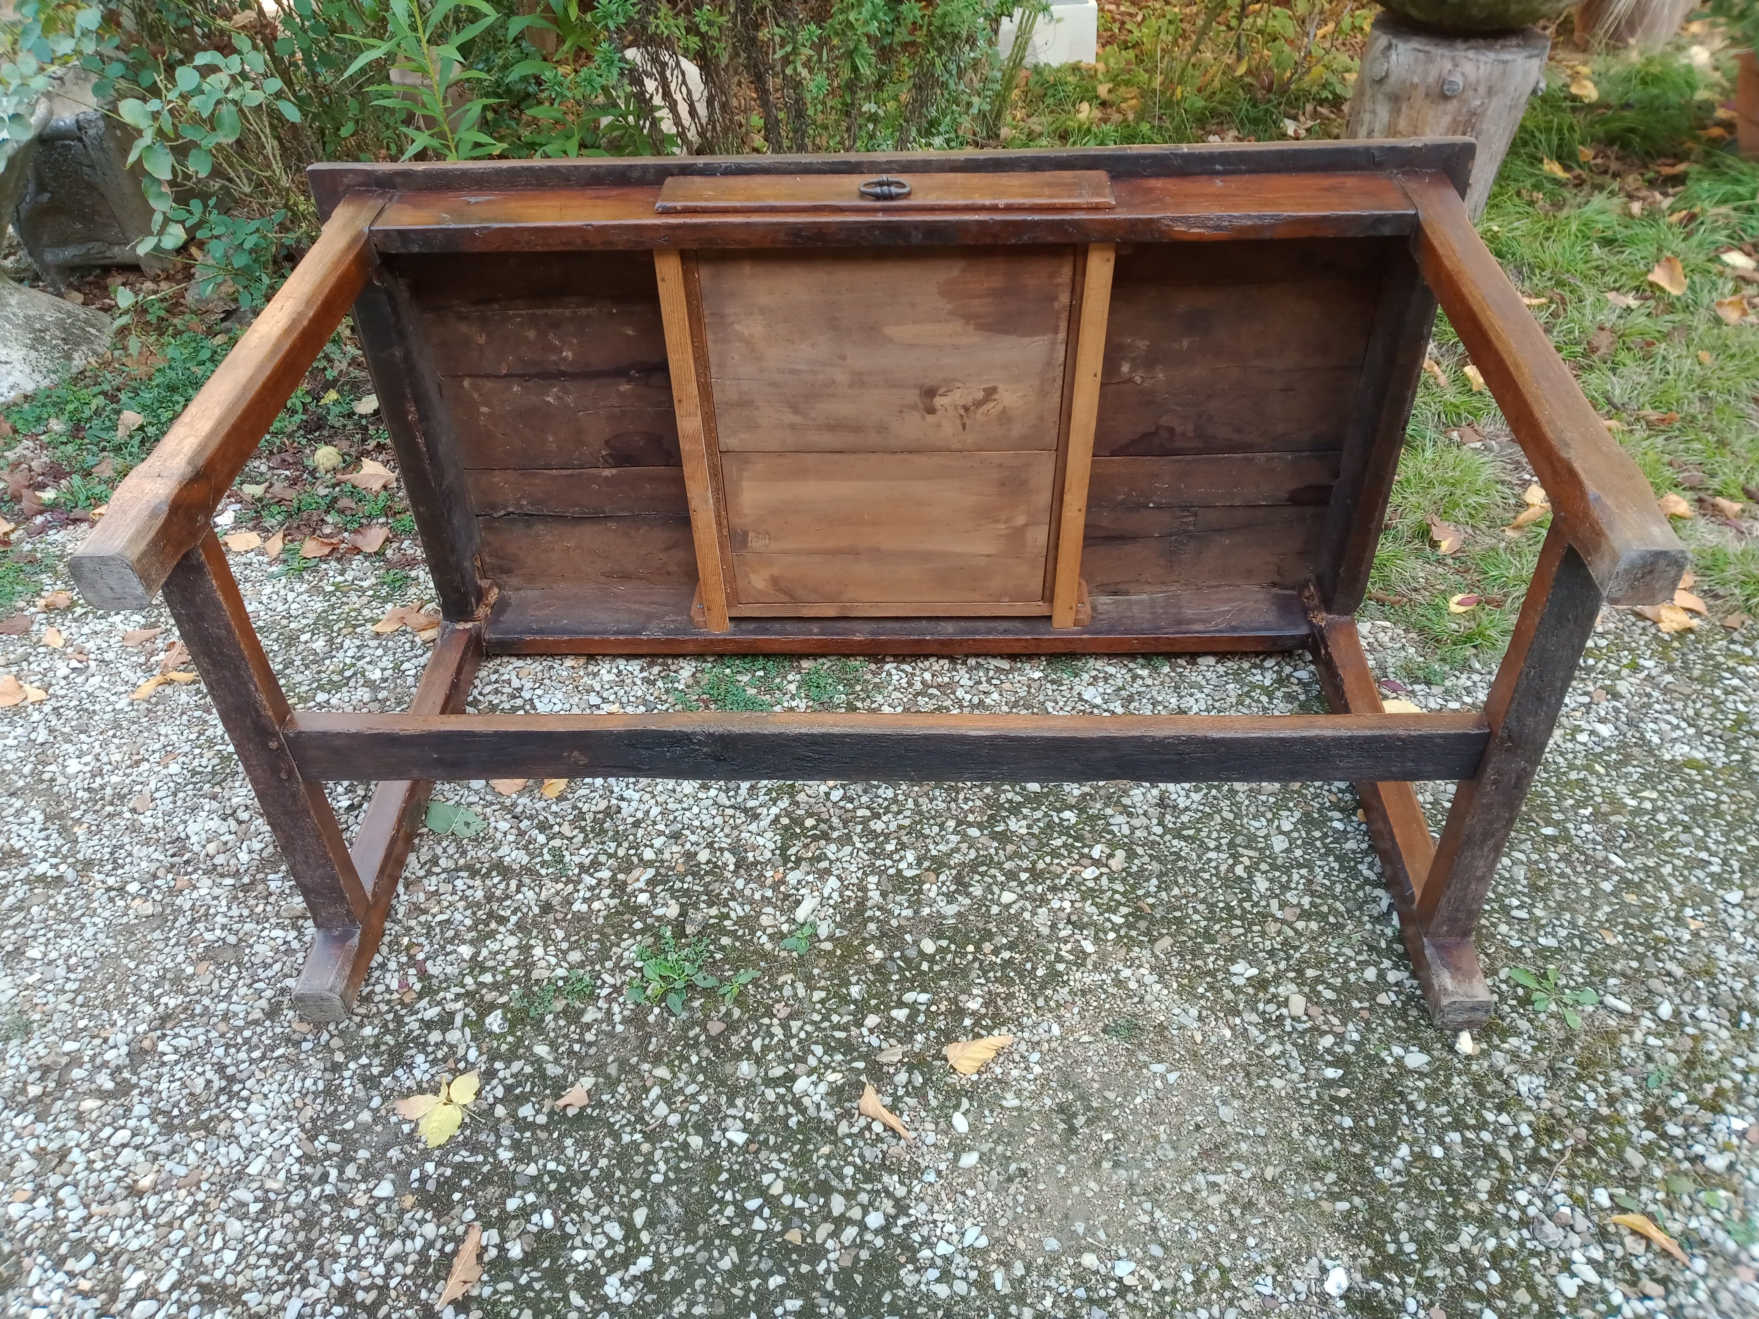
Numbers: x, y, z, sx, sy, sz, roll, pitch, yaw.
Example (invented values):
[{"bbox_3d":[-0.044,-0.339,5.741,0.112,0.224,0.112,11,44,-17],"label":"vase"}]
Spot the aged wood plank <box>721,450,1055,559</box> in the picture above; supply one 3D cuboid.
[{"bbox_3d":[0.014,-0.211,1.855,0.442,0.175,0.010,0,42,2],"label":"aged wood plank"}]

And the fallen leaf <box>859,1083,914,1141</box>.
[{"bbox_3d":[0.005,0.477,1.444,0.030,0.018,0.080,-26,44,-27],"label":"fallen leaf"}]

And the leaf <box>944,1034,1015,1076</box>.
[{"bbox_3d":[0.106,0.412,1.426,0.078,0.021,0.041,-9,38,-9],"label":"leaf"}]

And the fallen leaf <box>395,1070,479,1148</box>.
[{"bbox_3d":[-0.438,0.454,1.396,0.087,0.019,0.074,-28,44,-30],"label":"fallen leaf"}]

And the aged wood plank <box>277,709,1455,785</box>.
[{"bbox_3d":[-0.002,0.090,1.391,1.193,0.075,0.028,0,42,2],"label":"aged wood plank"}]

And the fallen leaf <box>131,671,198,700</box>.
[{"bbox_3d":[-1.040,0.036,1.992,0.090,0.022,0.032,-23,43,-23],"label":"fallen leaf"}]

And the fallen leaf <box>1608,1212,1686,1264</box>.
[{"bbox_3d":[0.726,0.543,1.292,0.068,0.020,0.021,27,47,31],"label":"fallen leaf"}]

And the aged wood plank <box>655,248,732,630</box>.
[{"bbox_3d":[-0.241,-0.271,1.800,0.035,0.585,0.026,0,42,2],"label":"aged wood plank"}]

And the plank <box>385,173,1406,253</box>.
[{"bbox_3d":[0.005,-0.536,1.648,1.226,0.034,0.104,0,41,2],"label":"plank"}]

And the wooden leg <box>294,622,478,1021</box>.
[{"bbox_3d":[-0.600,0.153,1.749,0.052,0.052,0.690,-1,40,2],"label":"wooden leg"}]

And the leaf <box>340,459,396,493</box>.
[{"bbox_3d":[-0.933,-0.335,2.503,0.105,0.030,0.080,-12,39,-12],"label":"leaf"}]

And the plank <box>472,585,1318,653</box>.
[{"bbox_3d":[0.024,-0.056,2.069,1.226,0.031,0.106,0,41,2],"label":"plank"}]

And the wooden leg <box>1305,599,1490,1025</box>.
[{"bbox_3d":[0.628,0.149,1.698,0.052,0.052,0.690,0,40,3],"label":"wooden leg"}]

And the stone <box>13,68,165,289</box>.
[{"bbox_3d":[-1.915,-1.145,3.291,0.247,0.350,0.278,-21,41,-24],"label":"stone"}]

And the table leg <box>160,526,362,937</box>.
[{"bbox_3d":[-0.606,0.093,1.376,0.042,0.514,0.040,0,40,2],"label":"table leg"}]

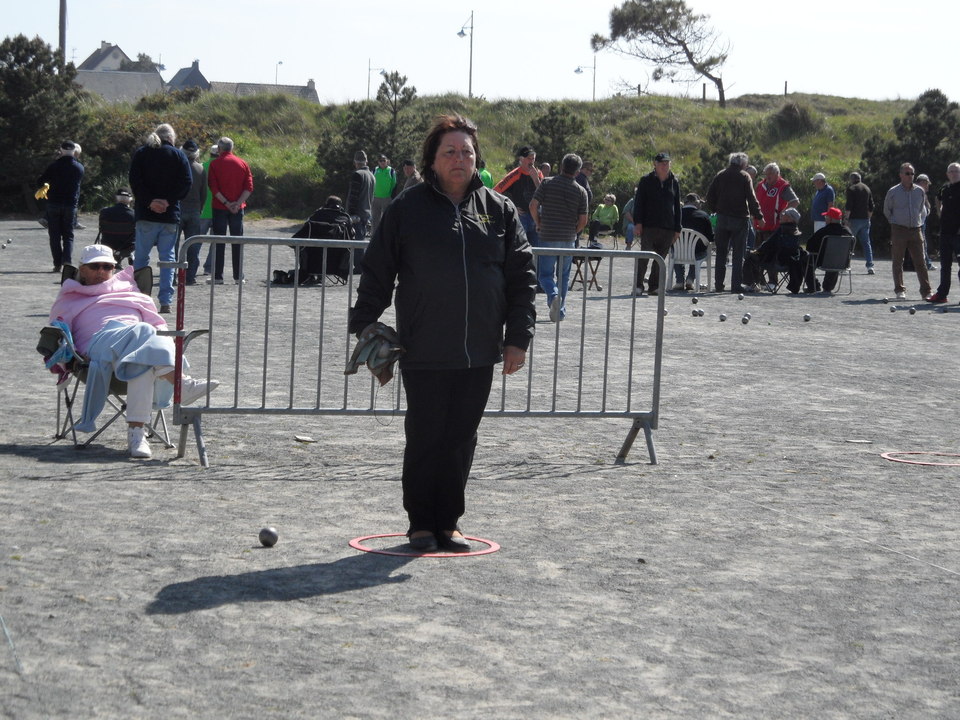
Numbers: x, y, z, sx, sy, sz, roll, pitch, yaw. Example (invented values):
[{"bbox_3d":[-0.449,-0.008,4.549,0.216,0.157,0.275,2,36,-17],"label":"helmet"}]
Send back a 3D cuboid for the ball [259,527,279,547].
[{"bbox_3d":[-0.818,0.684,8.580,0.074,0.074,0.074,2,5,0],"label":"ball"}]

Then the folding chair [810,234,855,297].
[{"bbox_3d":[4.645,-1.259,29.400,0.540,0.790,0.600,1,5,-18],"label":"folding chair"}]

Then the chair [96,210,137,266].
[{"bbox_3d":[-5.030,-1.670,31.000,0.780,0.820,0.580,2,5,-2],"label":"chair"}]

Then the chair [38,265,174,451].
[{"bbox_3d":[-1.870,-0.020,11.680,0.850,0.920,0.640,0,5,-20],"label":"chair"}]

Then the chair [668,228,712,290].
[{"bbox_3d":[2.752,-1.307,29.000,0.570,0.820,0.570,3,5,17],"label":"chair"}]

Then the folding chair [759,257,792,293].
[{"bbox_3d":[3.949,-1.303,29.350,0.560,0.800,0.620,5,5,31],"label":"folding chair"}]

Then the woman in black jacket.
[{"bbox_3d":[-0.140,-0.100,8.600,0.690,1.660,0.400,2,5,-6],"label":"woman in black jacket"}]

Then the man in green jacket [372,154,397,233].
[{"bbox_3d":[-1.860,-3.100,42.700,0.520,1.750,0.330,2,5,4],"label":"man in green jacket"}]

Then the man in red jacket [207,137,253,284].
[{"bbox_3d":[-3.094,-1.846,27.400,0.560,1.790,0.380,1,5,-11],"label":"man in red jacket"}]

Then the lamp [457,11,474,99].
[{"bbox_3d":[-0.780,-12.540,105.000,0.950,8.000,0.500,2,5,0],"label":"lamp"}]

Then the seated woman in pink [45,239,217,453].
[{"bbox_3d":[-1.810,-0.070,11.480,0.820,1.050,0.820,1,5,-19],"label":"seated woman in pink"}]

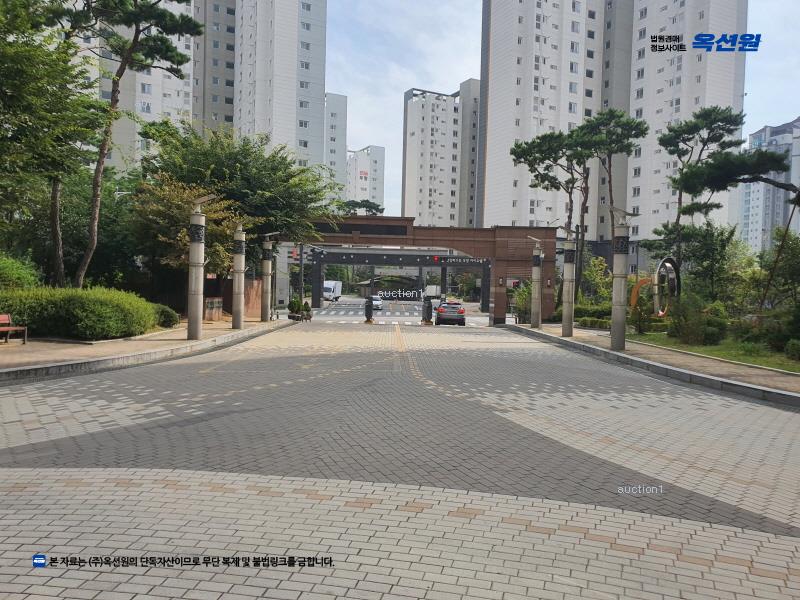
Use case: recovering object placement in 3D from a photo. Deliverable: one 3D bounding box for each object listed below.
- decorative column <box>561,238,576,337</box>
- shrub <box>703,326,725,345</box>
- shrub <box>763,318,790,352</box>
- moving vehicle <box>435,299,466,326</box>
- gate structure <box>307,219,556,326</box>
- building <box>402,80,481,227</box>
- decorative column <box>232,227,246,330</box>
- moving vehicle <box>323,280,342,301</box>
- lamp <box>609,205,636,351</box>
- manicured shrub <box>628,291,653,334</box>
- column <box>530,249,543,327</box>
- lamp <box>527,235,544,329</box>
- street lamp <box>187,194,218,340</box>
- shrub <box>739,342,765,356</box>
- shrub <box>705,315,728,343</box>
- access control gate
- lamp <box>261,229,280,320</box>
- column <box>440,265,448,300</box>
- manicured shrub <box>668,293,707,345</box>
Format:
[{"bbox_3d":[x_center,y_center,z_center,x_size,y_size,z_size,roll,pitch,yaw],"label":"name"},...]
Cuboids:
[{"bbox_3d":[7.221,-0.469,25.600,0.500,4.150,0.500,1,2,0],"label":"decorative column"},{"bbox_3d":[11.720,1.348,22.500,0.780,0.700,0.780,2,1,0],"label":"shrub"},{"bbox_3d":[12.531,1.182,20.000,0.950,1.120,0.950,2,1,0],"label":"shrub"},{"bbox_3d":[3.350,1.000,41.000,1.850,1.600,4.450,1,2,-1],"label":"moving vehicle"},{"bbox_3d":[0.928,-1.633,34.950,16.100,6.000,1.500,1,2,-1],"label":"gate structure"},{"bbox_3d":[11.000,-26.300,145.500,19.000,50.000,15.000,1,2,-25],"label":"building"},{"bbox_3d":[-6.752,-0.965,25.200,0.530,4.400,0.530,2,1,0],"label":"decorative column"},{"bbox_3d":[-9.900,-1.300,85.000,1.850,2.700,5.200,2,2,12],"label":"moving vehicle"},{"bbox_3d":[7.204,-0.698,19.500,0.970,4.620,0.520,2,1,0],"label":"lamp"},{"bbox_3d":[11.126,0.578,27.800,1.080,2.000,1.050,2,2,22],"label":"manicured shrub"},{"bbox_3d":[7.032,-0.645,31.000,0.520,4.250,0.520,2,1,0],"label":"column"},{"bbox_3d":[7.077,-0.917,31.500,0.750,4.800,0.650,1,2,0],"label":"lamp"},{"bbox_3d":[-6.458,-1.065,19.700,0.950,4.750,0.700,1,2,0],"label":"street lamp"},{"bbox_3d":[10.880,1.526,18.600,0.800,0.450,0.750,2,1,0],"label":"shrub"},{"bbox_3d":[12.483,1.144,23.700,0.950,1.100,0.950,2,1,0],"label":"shrub"},{"bbox_3d":[0.130,-1.718,58.999,17.400,5.350,2.000,1,2,-1],"label":"access control gate"},{"bbox_3d":[-6.671,-1.146,30.600,1.000,4.550,0.550,2,1,0],"label":"lamp"},{"bbox_3d":[4.571,-1.187,62.000,0.600,4.700,0.600,2,1,0],"label":"column"},{"bbox_3d":[10.574,0.717,22.100,1.400,1.800,1.300,2,2,26],"label":"manicured shrub"}]

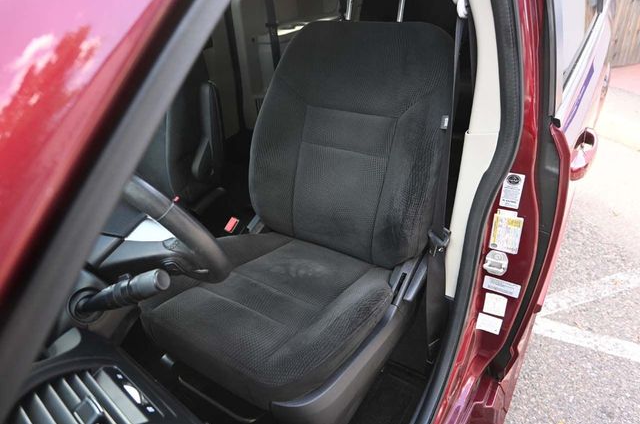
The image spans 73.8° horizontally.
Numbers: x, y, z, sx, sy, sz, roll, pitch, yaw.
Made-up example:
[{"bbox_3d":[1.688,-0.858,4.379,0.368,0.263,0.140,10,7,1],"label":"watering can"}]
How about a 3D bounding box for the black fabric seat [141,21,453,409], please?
[{"bbox_3d":[-0.049,-0.036,1.076,0.550,0.790,0.760,15,32,32],"label":"black fabric seat"}]

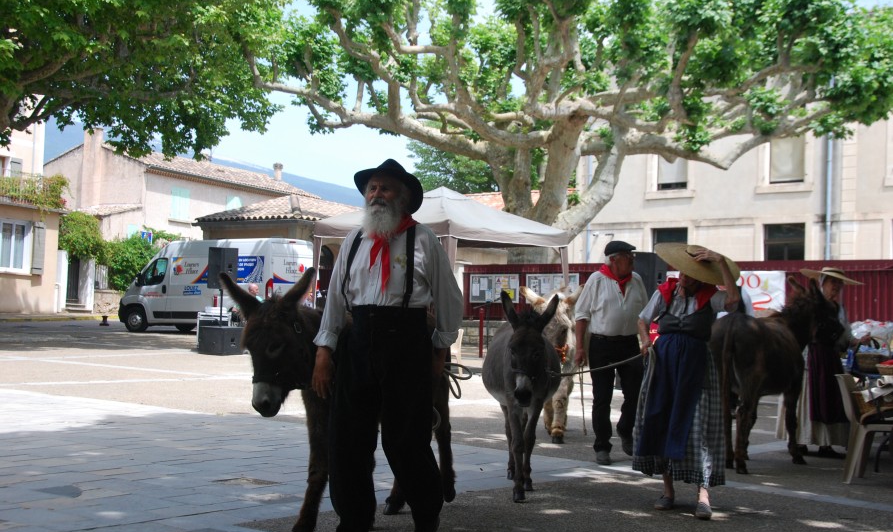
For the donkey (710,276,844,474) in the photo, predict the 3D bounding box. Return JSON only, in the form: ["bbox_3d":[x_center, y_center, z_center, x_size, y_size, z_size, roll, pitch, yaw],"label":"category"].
[{"bbox_3d":[2.662,0.838,9.509,0.620,1.500,1.650,0,-3,38],"label":"donkey"}]

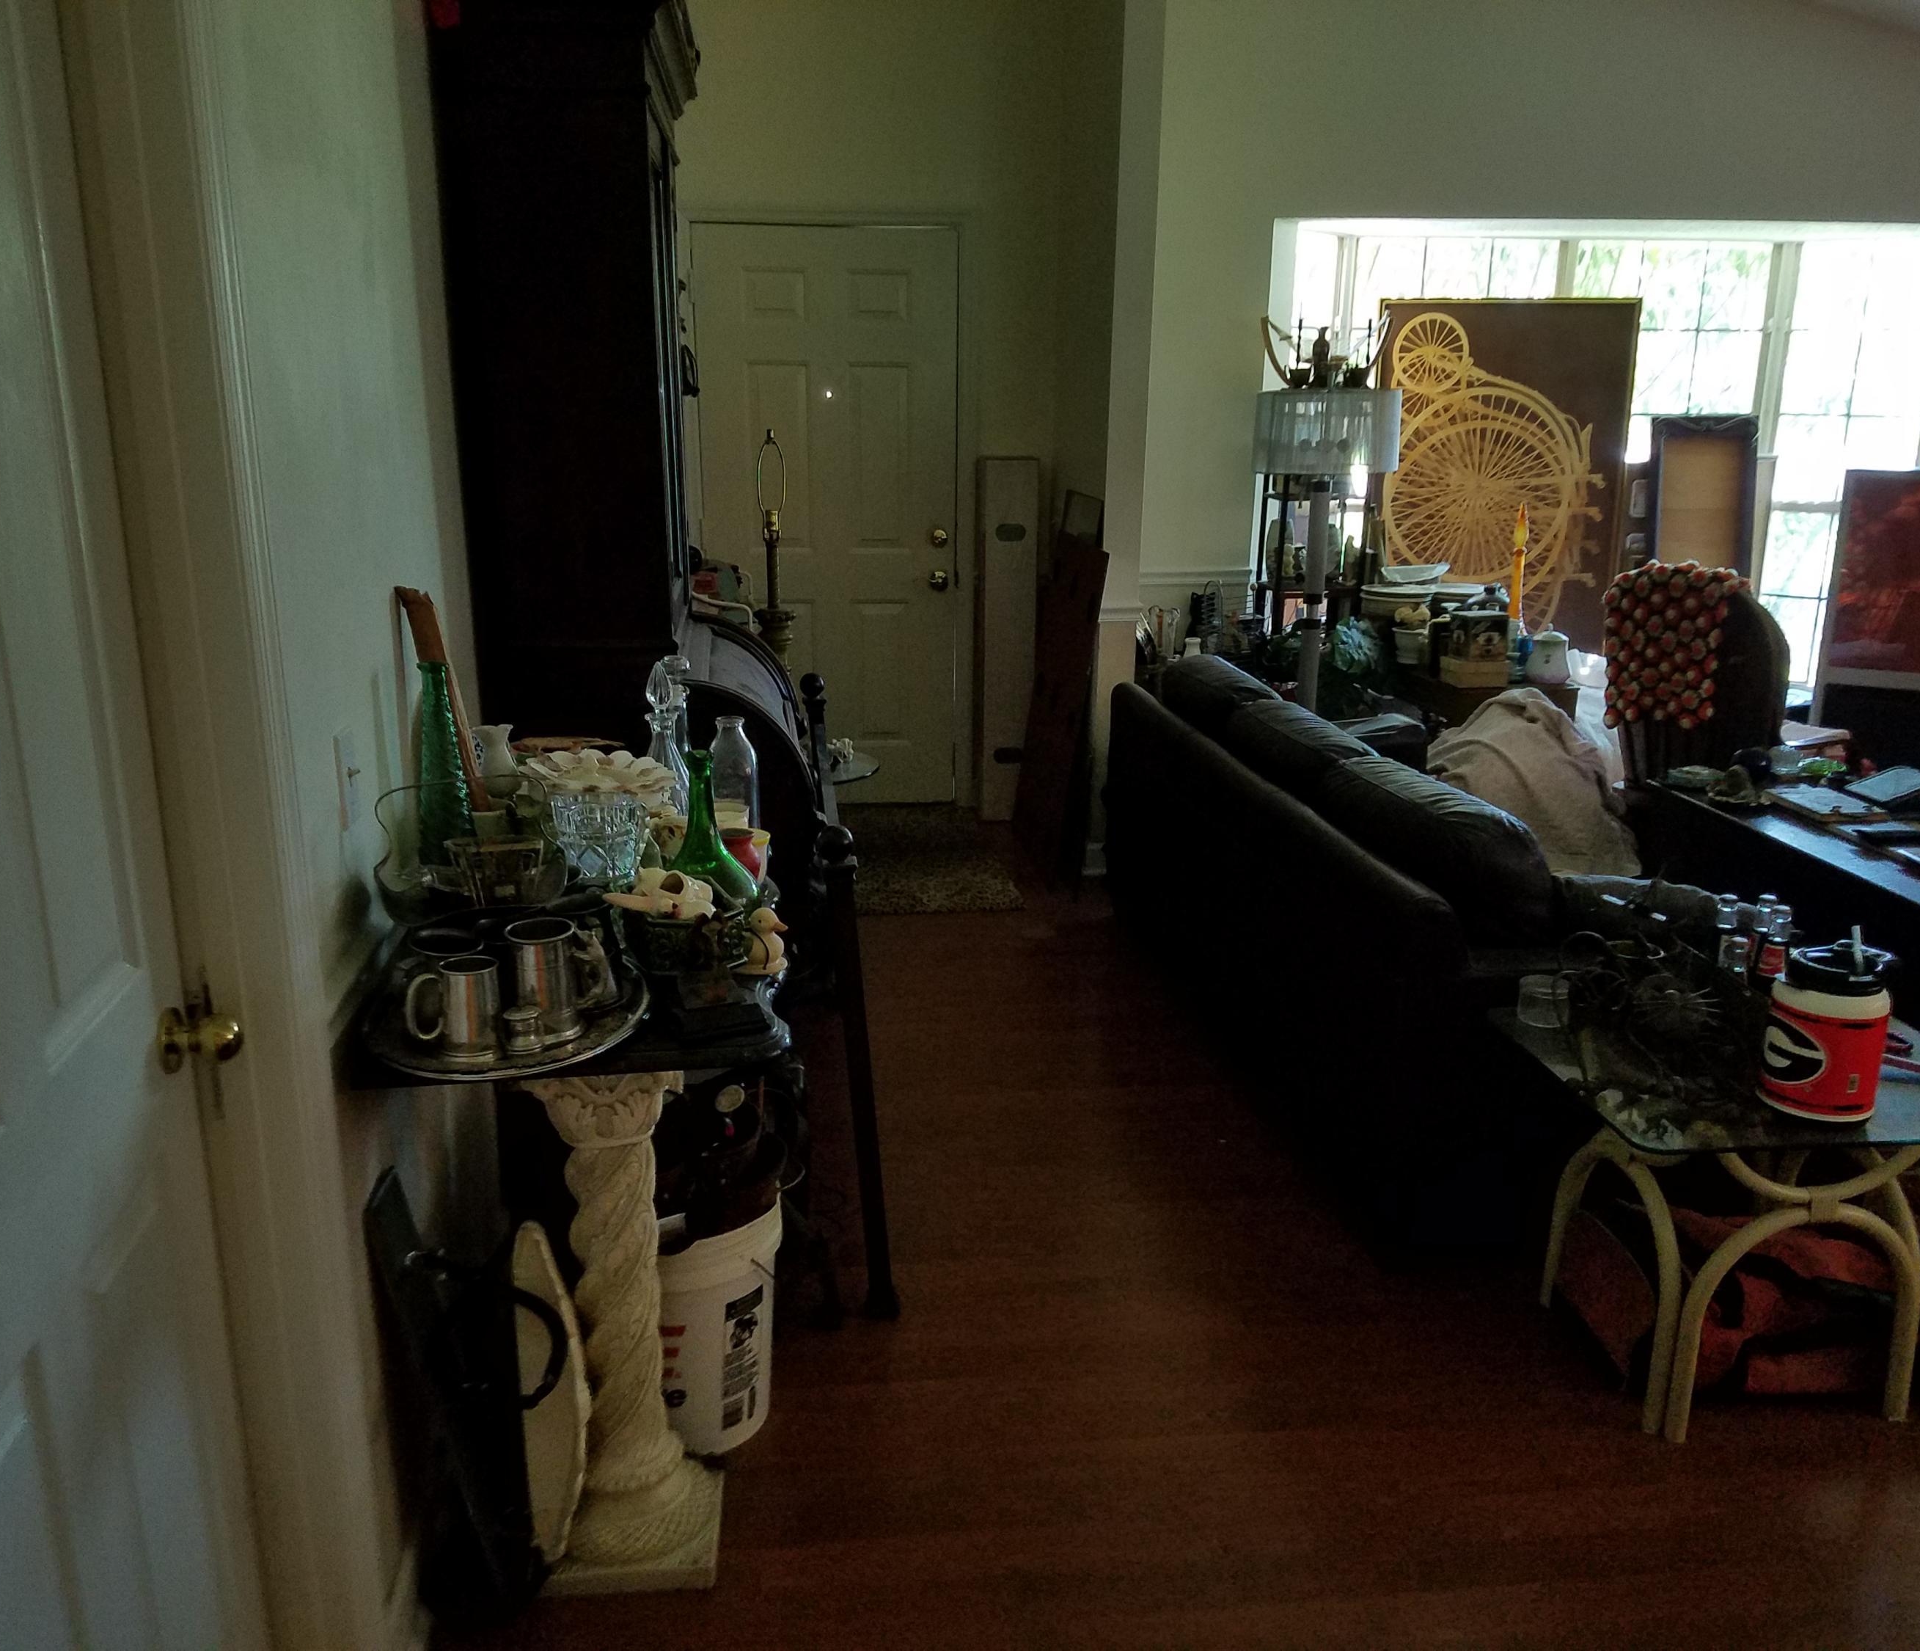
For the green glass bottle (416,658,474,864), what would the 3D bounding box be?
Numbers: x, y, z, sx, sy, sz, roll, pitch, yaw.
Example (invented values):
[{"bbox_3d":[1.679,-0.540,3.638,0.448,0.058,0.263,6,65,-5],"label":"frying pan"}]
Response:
[{"bbox_3d":[-0.849,-0.108,2.701,0.088,0.335,0.088,-1,16,-6],"label":"green glass bottle"}]

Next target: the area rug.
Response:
[{"bbox_3d":[-0.332,0.103,5.511,0.920,0.020,1.230,-2,16,-8],"label":"area rug"}]

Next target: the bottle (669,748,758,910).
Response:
[{"bbox_3d":[-0.370,0.035,2.411,0.148,0.268,0.148,-2,16,-8],"label":"bottle"}]

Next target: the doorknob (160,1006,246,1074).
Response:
[{"bbox_3d":[-0.722,0.202,1.583,0.065,0.066,0.066,-2,16,-8],"label":"doorknob"}]

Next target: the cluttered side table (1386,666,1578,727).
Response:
[{"bbox_3d":[1.751,-0.228,5.598,0.450,0.600,0.550,-2,16,-8],"label":"cluttered side table"}]

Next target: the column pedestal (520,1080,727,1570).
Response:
[{"bbox_3d":[-0.452,0.636,2.222,0.225,0.750,0.225,-1,16,-7],"label":"column pedestal"}]

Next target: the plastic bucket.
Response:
[{"bbox_3d":[-0.430,0.752,2.621,0.303,0.370,0.303,-2,16,-8],"label":"plastic bucket"}]

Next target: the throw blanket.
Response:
[{"bbox_3d":[1.396,-0.136,4.279,0.500,0.420,0.700,-2,16,-10],"label":"throw blanket"}]

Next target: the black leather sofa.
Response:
[{"bbox_3d":[1.075,0.109,3.994,0.920,0.820,2.000,-2,16,-10],"label":"black leather sofa"}]

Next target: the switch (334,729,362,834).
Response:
[{"bbox_3d":[-0.729,-0.063,1.980,0.020,0.117,0.076,-2,16,-8],"label":"switch"}]

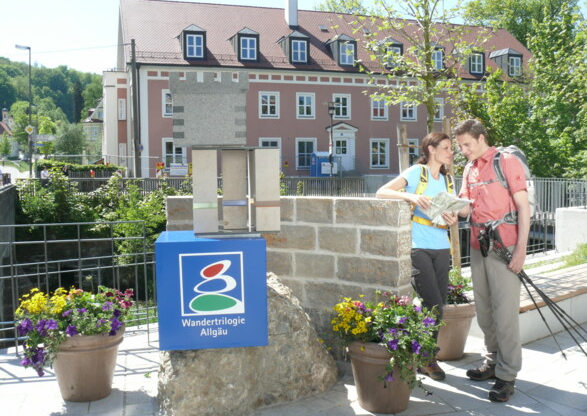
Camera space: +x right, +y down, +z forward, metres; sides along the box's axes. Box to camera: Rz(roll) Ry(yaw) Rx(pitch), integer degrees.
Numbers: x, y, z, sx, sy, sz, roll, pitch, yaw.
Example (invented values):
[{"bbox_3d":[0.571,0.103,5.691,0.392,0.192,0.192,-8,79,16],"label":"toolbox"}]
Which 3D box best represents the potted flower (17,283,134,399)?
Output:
[{"bbox_3d":[-1.320,0.811,3.673,0.660,0.680,0.580,-1,5,0],"label":"potted flower"}]

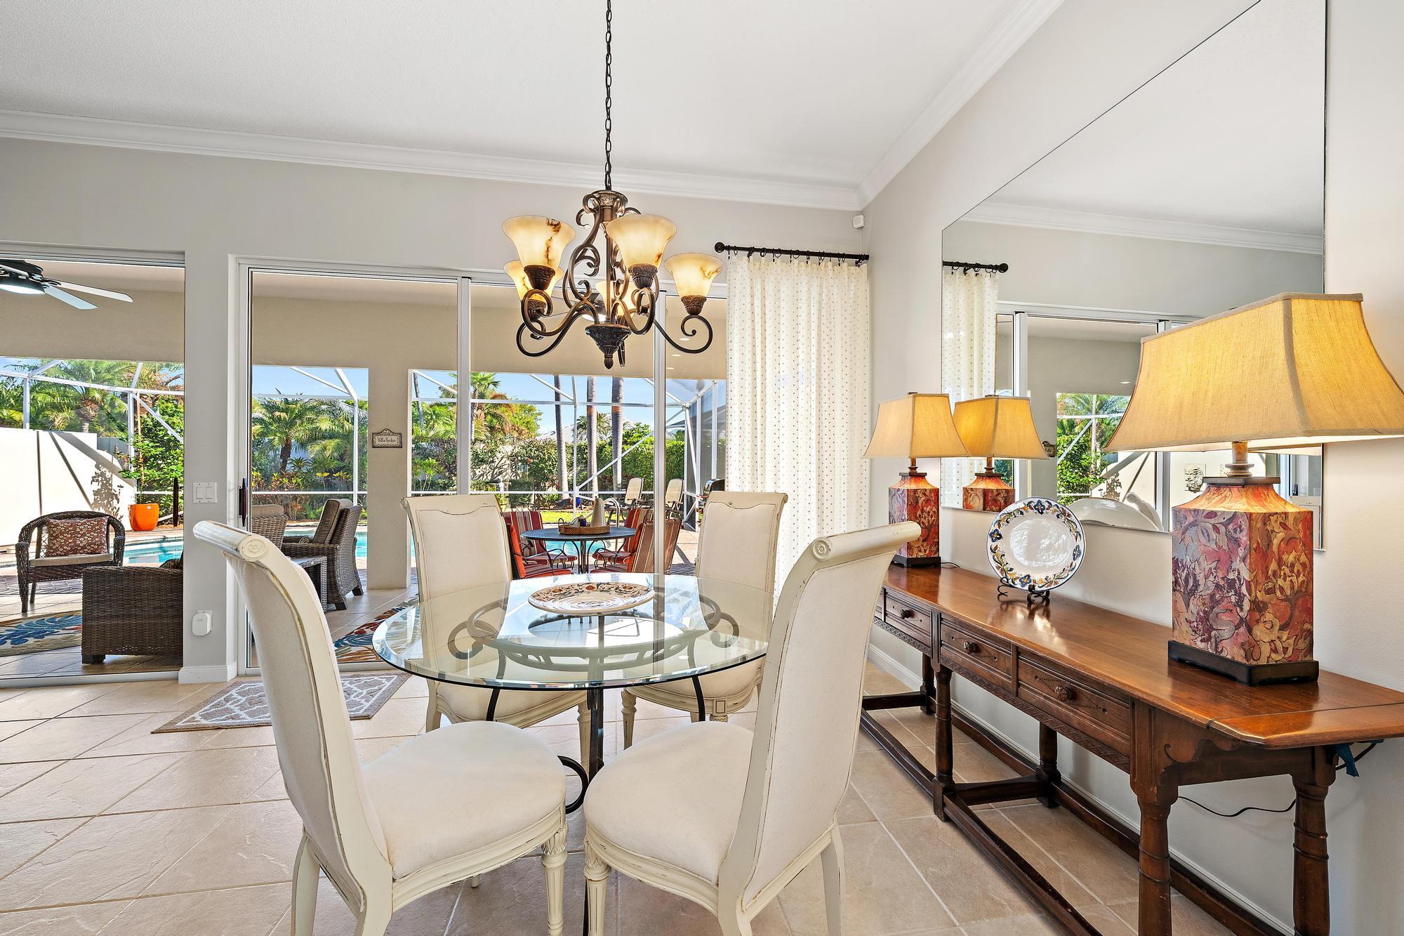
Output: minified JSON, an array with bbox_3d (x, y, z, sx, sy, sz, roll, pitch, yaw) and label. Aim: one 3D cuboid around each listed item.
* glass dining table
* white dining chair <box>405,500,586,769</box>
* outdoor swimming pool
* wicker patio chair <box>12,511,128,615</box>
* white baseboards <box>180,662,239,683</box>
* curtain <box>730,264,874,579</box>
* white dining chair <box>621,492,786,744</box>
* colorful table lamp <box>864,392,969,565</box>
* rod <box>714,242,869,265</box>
[{"bbox_3d":[-0.354,0.879,1.943,1.355,0.750,1.355,0,0,-9],"label":"glass dining table"},{"bbox_3d":[-0.804,0.680,2.127,0.673,1.143,0.475,0,0,36],"label":"white dining chair"},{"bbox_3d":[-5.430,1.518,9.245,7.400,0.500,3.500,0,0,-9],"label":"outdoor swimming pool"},{"bbox_3d":[-5.832,0.825,5.056,0.620,0.840,0.650,0,0,38],"label":"wicker patio chair"},{"bbox_3d":[-2.883,1.194,3.200,0.258,0.095,0.100,0,0,-9],"label":"white baseboards"},{"bbox_3d":[0.648,-0.070,3.665,1.000,2.610,0.110,0,0,-9],"label":"curtain"},{"bbox_3d":[0.044,0.683,2.345,0.475,1.143,0.673,0,0,33],"label":"white dining chair"},{"bbox_3d":[1.109,0.054,2.833,0.380,0.880,0.380,0,0,-9],"label":"colorful table lamp"},{"bbox_3d":[0.607,-1.431,3.654,1.075,0.085,0.100,0,0,-9],"label":"rod"}]

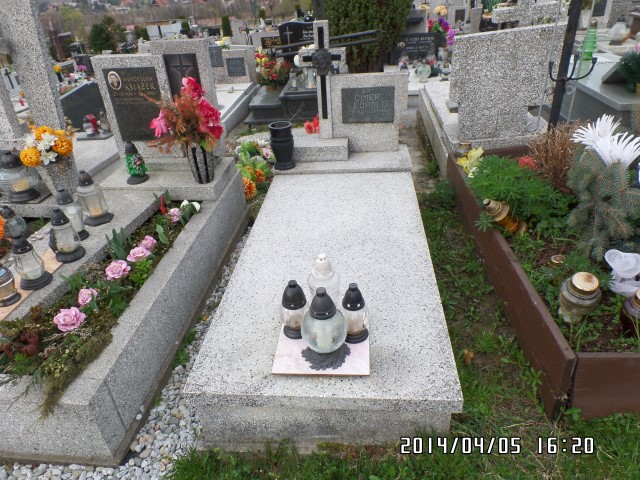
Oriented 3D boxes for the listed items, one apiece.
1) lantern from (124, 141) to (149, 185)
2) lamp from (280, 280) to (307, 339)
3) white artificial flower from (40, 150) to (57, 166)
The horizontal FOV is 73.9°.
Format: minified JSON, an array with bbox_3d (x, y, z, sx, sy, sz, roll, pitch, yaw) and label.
[{"bbox_3d":[-1.126,-0.479,2.580,0.125,0.245,0.125,0,32,6],"label":"lantern"},{"bbox_3d":[-0.096,0.248,1.561,0.093,0.240,0.093,0,32,6],"label":"lamp"},{"bbox_3d":[-1.673,-0.502,2.620,0.095,0.095,0.055,0,30,6],"label":"white artificial flower"}]

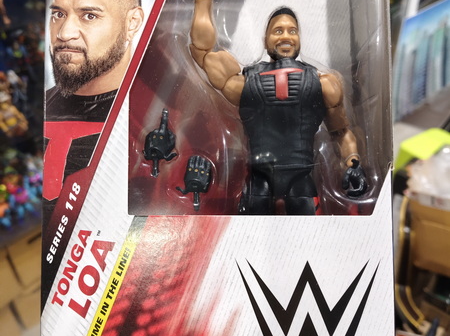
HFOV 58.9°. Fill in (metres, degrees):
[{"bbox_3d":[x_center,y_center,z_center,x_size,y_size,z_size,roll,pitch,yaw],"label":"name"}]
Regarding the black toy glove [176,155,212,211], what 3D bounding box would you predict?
[{"bbox_3d":[-0.015,0.007,0.195,0.017,0.027,0.013,3,-2,4],"label":"black toy glove"}]

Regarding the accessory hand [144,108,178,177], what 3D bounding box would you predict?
[{"bbox_3d":[-0.032,-0.012,0.195,0.017,0.034,0.013,8,-1,4],"label":"accessory hand"}]

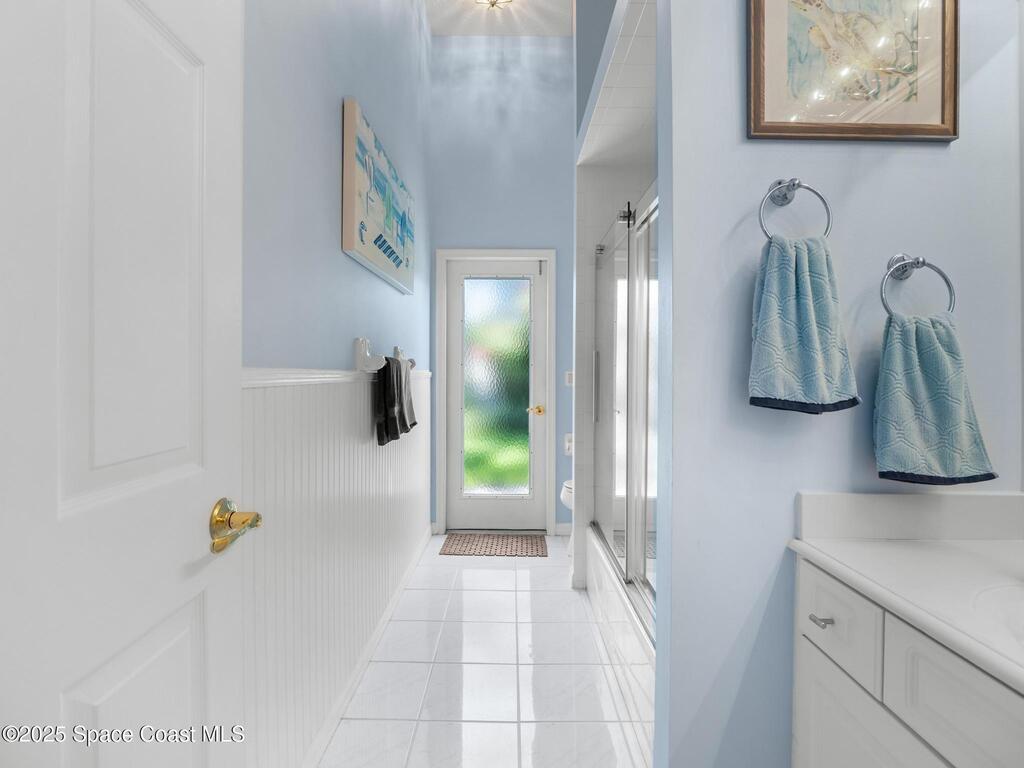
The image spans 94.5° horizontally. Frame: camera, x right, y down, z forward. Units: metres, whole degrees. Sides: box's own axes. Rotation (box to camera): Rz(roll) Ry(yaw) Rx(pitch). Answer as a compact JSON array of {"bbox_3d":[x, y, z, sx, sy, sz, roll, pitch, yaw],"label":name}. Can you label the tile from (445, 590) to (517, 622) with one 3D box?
[{"bbox_3d":[-0.151,1.146,2.433,0.351,0.010,0.317,0,2,0],"label":"tile"}]

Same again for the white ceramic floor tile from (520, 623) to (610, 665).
[{"bbox_3d":[0.201,1.162,2.126,0.345,0.010,0.325,0,1,0],"label":"white ceramic floor tile"}]

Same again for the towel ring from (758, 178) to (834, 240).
[{"bbox_3d":[0.660,-0.386,1.120,0.173,0.184,0.075,0,2,0],"label":"towel ring"}]

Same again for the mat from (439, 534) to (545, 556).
[{"bbox_3d":[-0.114,1.104,3.274,0.707,0.012,0.390,0,2,0],"label":"mat"}]

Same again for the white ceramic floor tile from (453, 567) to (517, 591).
[{"bbox_3d":[-0.151,1.134,2.751,0.351,0.010,0.317,0,2,0],"label":"white ceramic floor tile"}]

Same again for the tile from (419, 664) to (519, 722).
[{"bbox_3d":[-0.149,1.168,1.801,0.345,0.010,0.325,0,1,0],"label":"tile"}]

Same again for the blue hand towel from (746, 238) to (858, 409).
[{"bbox_3d":[0.609,-0.123,0.985,0.226,0.360,0.070,0,1,0],"label":"blue hand towel"}]

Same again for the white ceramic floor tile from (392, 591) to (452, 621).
[{"bbox_3d":[-0.458,1.149,2.450,0.270,0.010,0.325,0,1,0],"label":"white ceramic floor tile"}]

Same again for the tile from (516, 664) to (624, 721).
[{"bbox_3d":[0.201,1.171,1.800,0.351,0.010,0.317,0,2,0],"label":"tile"}]

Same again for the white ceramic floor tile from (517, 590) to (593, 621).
[{"bbox_3d":[0.200,1.148,2.434,0.351,0.010,0.317,0,2,0],"label":"white ceramic floor tile"}]

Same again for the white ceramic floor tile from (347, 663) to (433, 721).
[{"bbox_3d":[-0.458,1.166,1.801,0.270,0.010,0.325,0,1,0],"label":"white ceramic floor tile"}]

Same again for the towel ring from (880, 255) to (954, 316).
[{"bbox_3d":[0.860,-0.192,1.005,0.160,0.175,0.065,0,1,0],"label":"towel ring"}]

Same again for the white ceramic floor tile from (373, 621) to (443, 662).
[{"bbox_3d":[-0.458,1.157,2.126,0.270,0.010,0.325,0,1,0],"label":"white ceramic floor tile"}]

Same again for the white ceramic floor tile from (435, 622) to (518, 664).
[{"bbox_3d":[-0.151,1.157,2.116,0.351,0.010,0.317,0,2,0],"label":"white ceramic floor tile"}]

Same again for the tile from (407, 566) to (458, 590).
[{"bbox_3d":[-0.459,1.133,2.750,0.264,0.010,0.317,0,2,0],"label":"tile"}]

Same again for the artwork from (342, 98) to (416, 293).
[{"bbox_3d":[-0.567,-0.741,2.137,0.045,0.525,0.970,0,1,0],"label":"artwork"}]

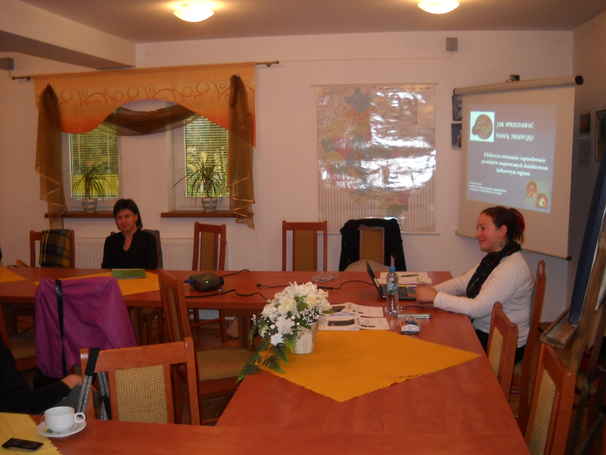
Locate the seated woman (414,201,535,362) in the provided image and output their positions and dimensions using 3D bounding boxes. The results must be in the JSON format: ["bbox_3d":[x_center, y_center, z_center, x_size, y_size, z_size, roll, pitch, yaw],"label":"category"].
[{"bbox_3d":[0.890,0.527,3.467,0.600,1.270,0.480,1,8,13],"label":"seated woman"}]

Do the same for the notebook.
[{"bbox_3d":[0.534,0.277,3.847,0.320,0.210,0.350,0,7,8],"label":"notebook"}]

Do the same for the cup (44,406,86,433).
[{"bbox_3d":[-0.723,0.583,2.018,0.122,0.062,0.090,-1,7,0],"label":"cup"}]

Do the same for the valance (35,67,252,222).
[{"bbox_3d":[-1.411,-0.720,5.993,1.970,1.450,0.150,0,7,8],"label":"valance"}]

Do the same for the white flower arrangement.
[{"bbox_3d":[-0.066,0.389,2.732,0.370,0.300,0.360,0,8,8],"label":"white flower arrangement"}]

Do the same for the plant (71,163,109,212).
[{"bbox_3d":[-1.968,-0.369,6.145,0.330,0.450,0.310,0,8,8],"label":"plant"}]

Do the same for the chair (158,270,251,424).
[{"bbox_3d":[-0.463,0.713,3.526,0.520,0.950,0.430,-3,7,-18],"label":"chair"}]

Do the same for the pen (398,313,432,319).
[{"bbox_3d":[0.551,0.432,3.290,0.155,0.014,0.014,0,8,3],"label":"pen"}]

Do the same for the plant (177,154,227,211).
[{"bbox_3d":[-0.915,-0.414,6.118,0.440,0.500,0.400,0,7,8],"label":"plant"}]

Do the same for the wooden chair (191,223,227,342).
[{"bbox_3d":[-0.909,0.459,5.372,0.420,0.940,0.480,7,11,43],"label":"wooden chair"}]

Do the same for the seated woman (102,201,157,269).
[{"bbox_3d":[-1.213,0.408,4.775,0.450,1.210,0.620,-1,8,1],"label":"seated woman"}]

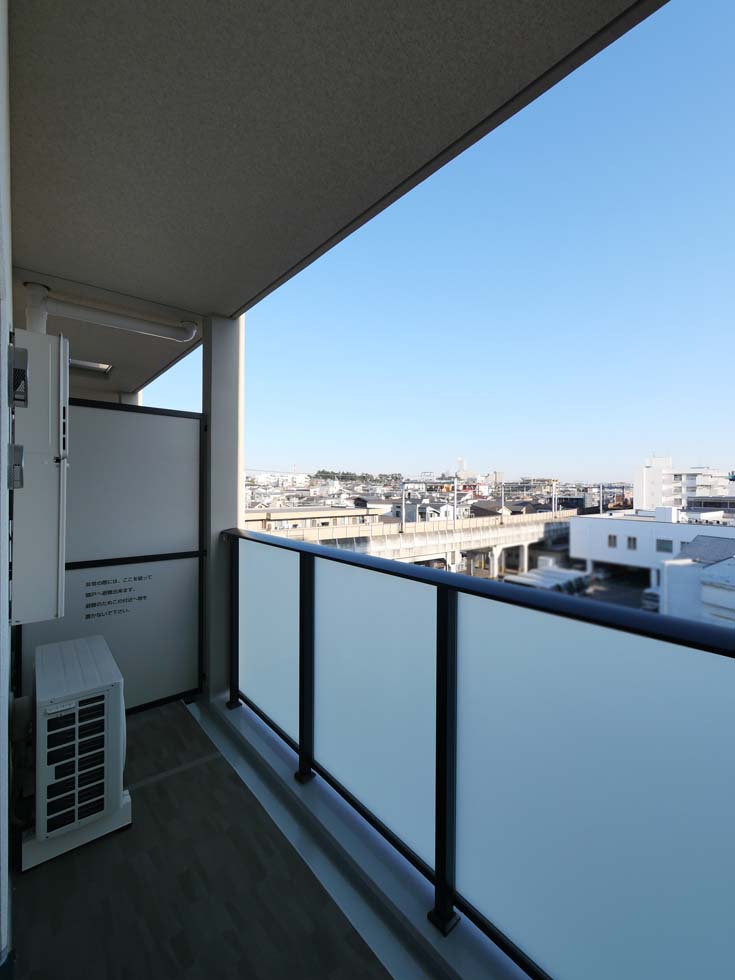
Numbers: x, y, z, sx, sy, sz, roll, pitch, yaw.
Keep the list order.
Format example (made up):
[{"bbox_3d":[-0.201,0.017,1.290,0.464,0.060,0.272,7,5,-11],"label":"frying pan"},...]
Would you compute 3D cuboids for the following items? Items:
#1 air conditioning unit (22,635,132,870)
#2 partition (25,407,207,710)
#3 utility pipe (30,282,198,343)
[{"bbox_3d":[-1.427,1.143,1.915,0.358,0.644,0.716,0,0,-41],"label":"air conditioning unit"},{"bbox_3d":[-1.548,0.450,2.506,1.027,1.980,0.037,0,0,-41],"label":"partition"},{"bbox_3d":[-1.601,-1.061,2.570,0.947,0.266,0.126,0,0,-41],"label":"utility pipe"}]

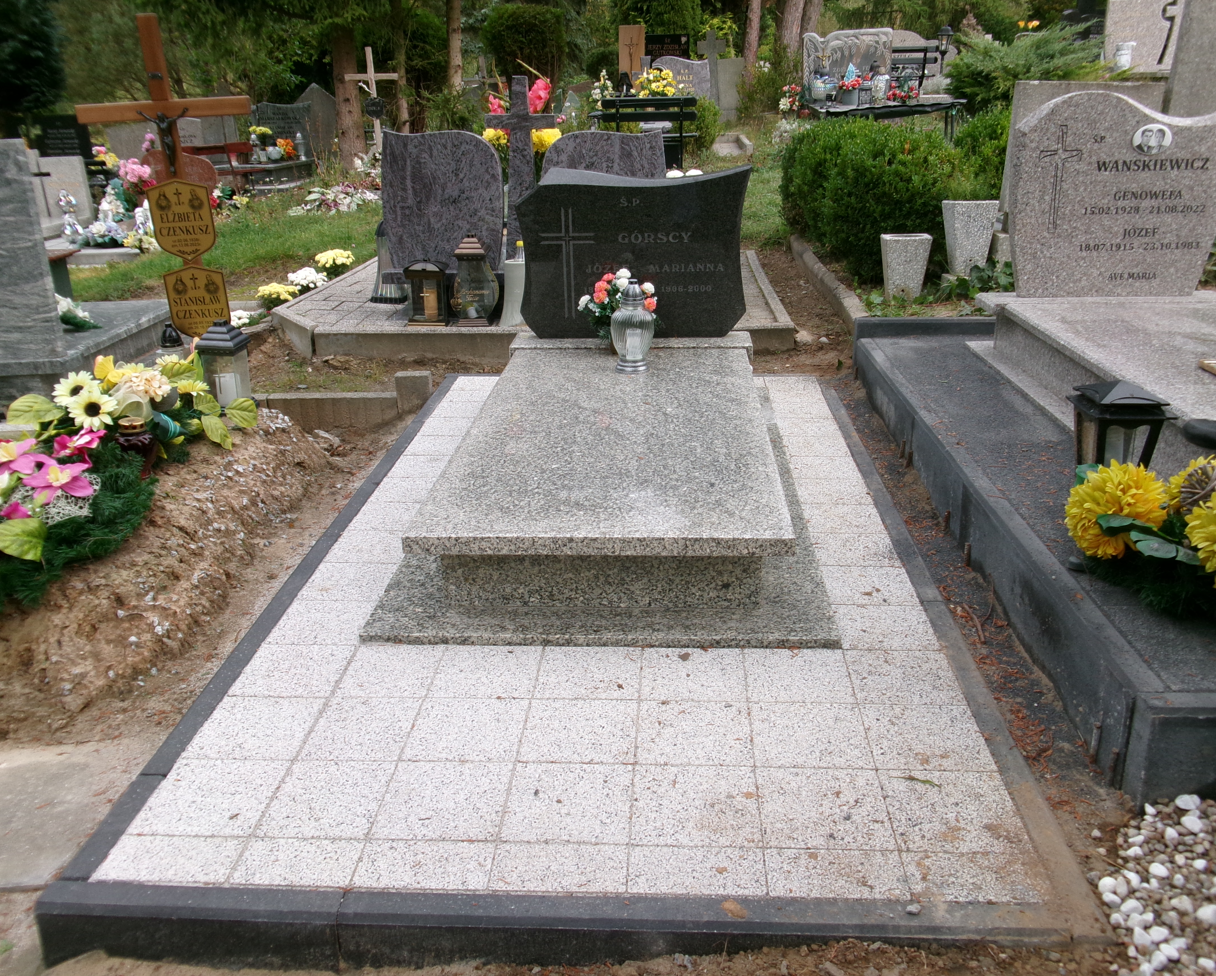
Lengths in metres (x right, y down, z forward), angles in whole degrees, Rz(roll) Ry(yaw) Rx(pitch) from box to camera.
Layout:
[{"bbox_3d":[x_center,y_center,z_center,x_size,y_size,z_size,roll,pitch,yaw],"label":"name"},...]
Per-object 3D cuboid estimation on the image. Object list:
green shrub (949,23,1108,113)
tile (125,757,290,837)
[{"bbox_3d":[3.134,-3.096,7.848,1.350,0.750,1.100,6,23,19],"label":"green shrub"},{"bbox_3d":[-0.662,0.530,1.778,0.199,0.027,0.201,0,21,4],"label":"tile"}]

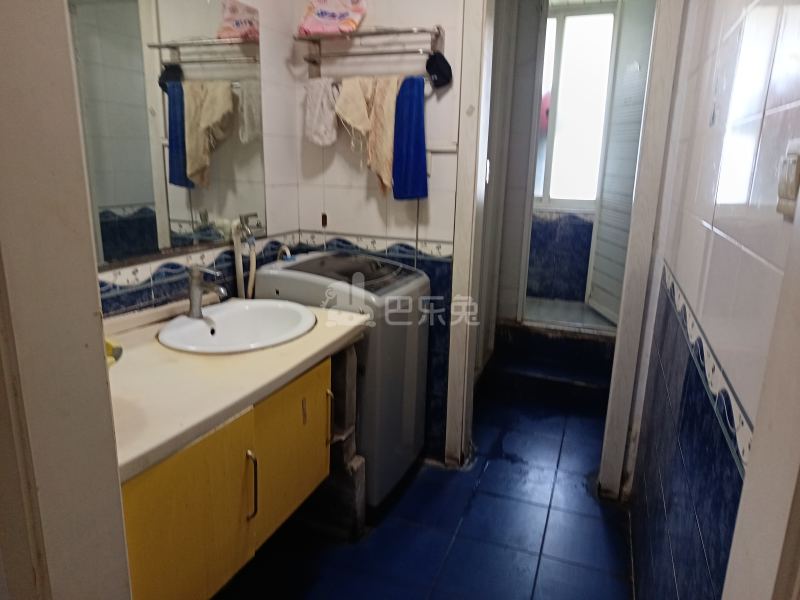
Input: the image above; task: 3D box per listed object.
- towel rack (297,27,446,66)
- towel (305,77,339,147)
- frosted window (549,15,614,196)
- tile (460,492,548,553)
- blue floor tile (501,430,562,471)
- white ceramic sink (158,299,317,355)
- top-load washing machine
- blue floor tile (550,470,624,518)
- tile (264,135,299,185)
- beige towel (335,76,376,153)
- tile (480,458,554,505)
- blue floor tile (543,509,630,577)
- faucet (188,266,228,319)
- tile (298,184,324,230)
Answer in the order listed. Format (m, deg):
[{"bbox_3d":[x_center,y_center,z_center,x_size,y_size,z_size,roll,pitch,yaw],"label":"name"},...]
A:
[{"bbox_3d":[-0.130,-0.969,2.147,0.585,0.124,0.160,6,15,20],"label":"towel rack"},{"bbox_3d":[-0.324,-0.769,2.267,0.155,0.272,0.060,6,15,20],"label":"towel"},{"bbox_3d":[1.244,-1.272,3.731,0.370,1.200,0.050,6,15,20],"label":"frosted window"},{"bbox_3d":[0.391,0.829,2.078,0.300,0.010,0.300,6,15,20],"label":"tile"},{"bbox_3d":[0.619,0.724,2.683,0.297,0.010,0.297,6,15,20],"label":"blue floor tile"},{"bbox_3d":[-0.463,0.149,1.648,0.430,0.180,0.550,3,14,8],"label":"white ceramic sink"},{"bbox_3d":[-0.217,0.295,2.236,0.504,0.906,0.537,6,15,20],"label":"top-load washing machine"},{"bbox_3d":[0.793,0.821,2.313,0.297,0.010,0.297,6,15,20],"label":"blue floor tile"},{"bbox_3d":[-0.500,-0.576,2.295,0.010,0.200,0.280,6,15,20],"label":"tile"},{"bbox_3d":[-0.186,-0.738,2.222,0.178,0.290,0.060,6,15,20],"label":"beige towel"},{"bbox_3d":[0.493,0.766,2.344,0.300,0.010,0.295,6,15,20],"label":"tile"},{"bbox_3d":[0.674,0.859,1.976,0.300,0.010,0.300,6,15,20],"label":"blue floor tile"},{"bbox_3d":[-0.599,-0.022,1.730,0.148,0.172,0.050,6,15,20],"label":"faucet"},{"bbox_3d":[-0.392,-0.409,2.480,0.130,0.207,0.010,6,15,20],"label":"tile"}]

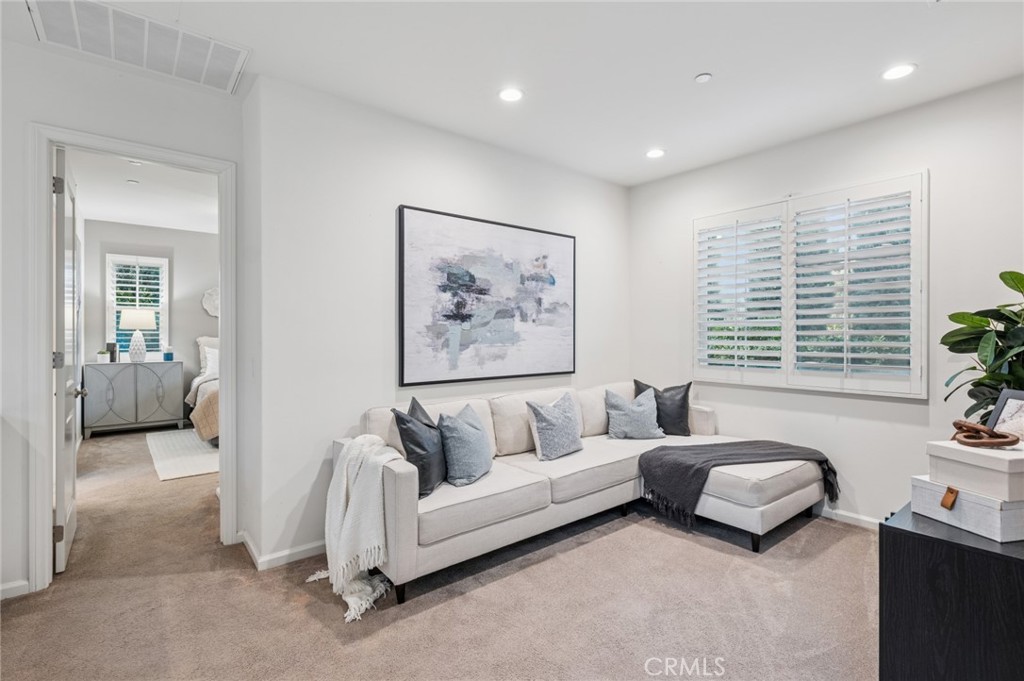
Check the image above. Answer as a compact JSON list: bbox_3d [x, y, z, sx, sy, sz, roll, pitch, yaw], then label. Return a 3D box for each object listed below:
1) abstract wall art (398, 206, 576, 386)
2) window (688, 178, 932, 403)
[{"bbox_3d":[-0.105,-0.305,3.594,1.685,1.229,0.045,0,0,-38],"label":"abstract wall art"},{"bbox_3d":[2.195,-0.364,3.562,0.090,1.479,1.611,0,0,-38],"label":"window"}]

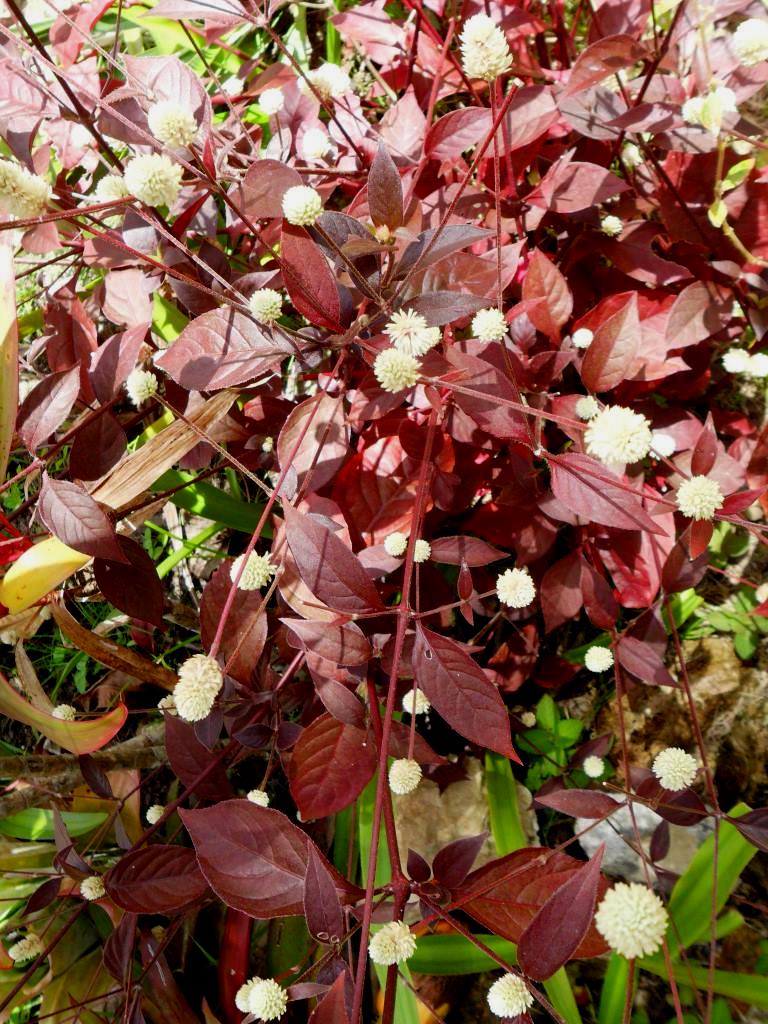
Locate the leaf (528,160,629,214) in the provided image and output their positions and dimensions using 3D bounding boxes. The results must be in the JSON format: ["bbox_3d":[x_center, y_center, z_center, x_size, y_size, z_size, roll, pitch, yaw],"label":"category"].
[{"bbox_3d":[0.107,-0.177,0.600,0.053,0.008,0.030,-1,56,0],"label":"leaf"}]

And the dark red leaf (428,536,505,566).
[{"bbox_3d":[0.041,0.020,0.560,0.044,0.007,0.019,5,51,-6],"label":"dark red leaf"}]

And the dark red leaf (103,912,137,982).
[{"bbox_3d":[-0.121,0.198,0.500,0.016,0.005,0.033,5,80,25],"label":"dark red leaf"}]

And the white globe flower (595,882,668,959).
[{"bbox_3d":[0.075,0.123,0.330,0.022,0.022,0.022,0,42,0],"label":"white globe flower"}]

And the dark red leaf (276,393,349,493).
[{"bbox_3d":[-0.039,-0.039,0.615,0.041,0.013,0.071,12,65,5],"label":"dark red leaf"}]

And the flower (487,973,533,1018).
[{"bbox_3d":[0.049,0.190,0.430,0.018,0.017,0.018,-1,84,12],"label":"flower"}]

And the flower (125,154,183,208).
[{"bbox_3d":[-0.089,-0.127,0.420,0.022,0.021,0.022,-3,60,5],"label":"flower"}]

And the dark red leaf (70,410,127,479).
[{"bbox_3d":[-0.157,-0.036,0.600,0.031,0.044,0.010,24,18,4],"label":"dark red leaf"}]

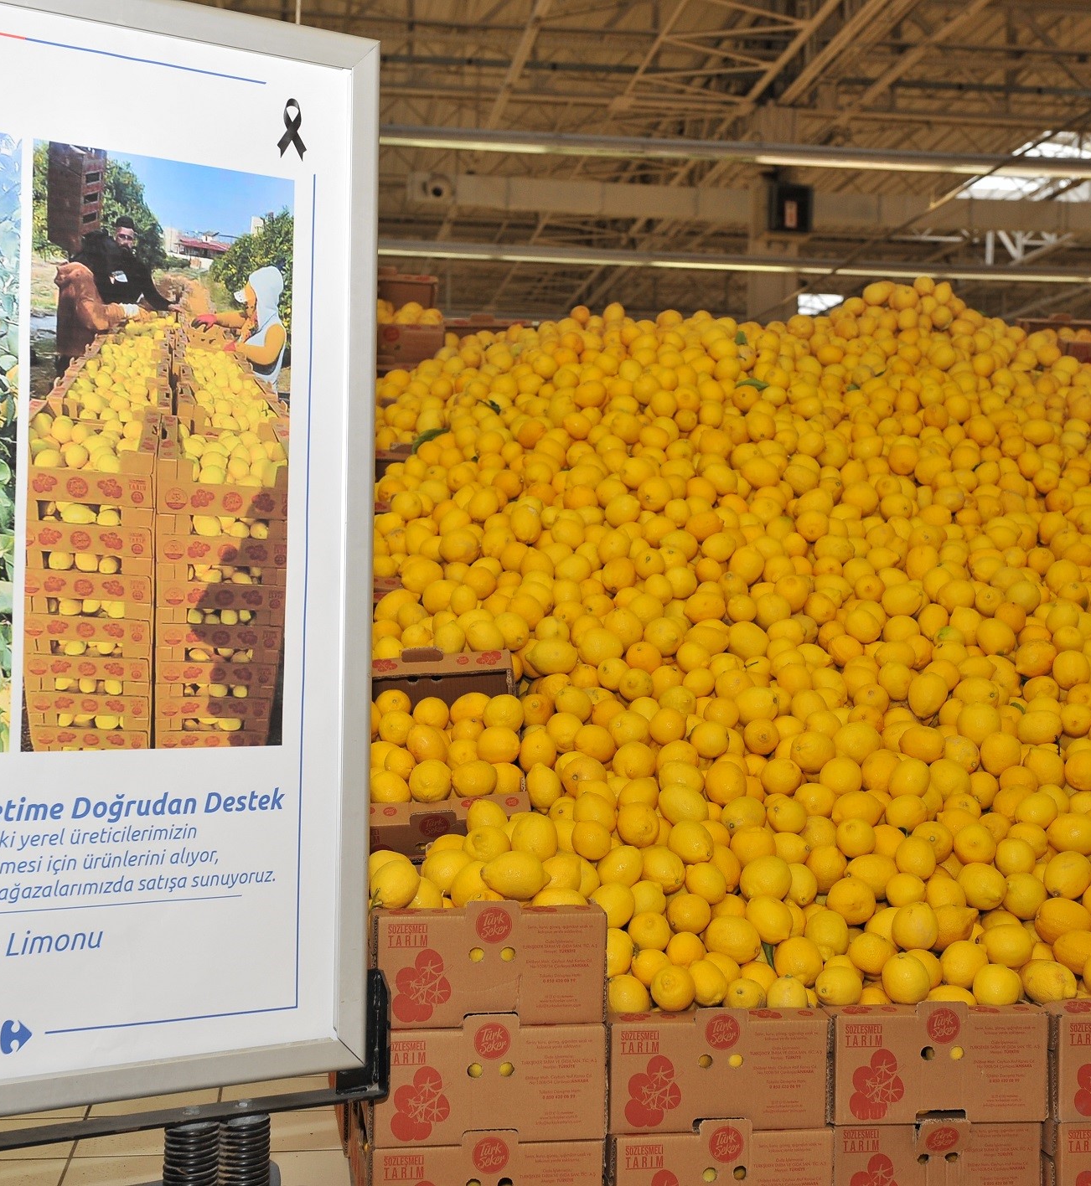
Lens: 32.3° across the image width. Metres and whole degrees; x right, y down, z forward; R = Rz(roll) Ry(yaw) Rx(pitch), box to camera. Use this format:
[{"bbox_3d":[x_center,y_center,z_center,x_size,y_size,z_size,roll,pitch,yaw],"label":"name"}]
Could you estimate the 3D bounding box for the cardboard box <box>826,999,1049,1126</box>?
[{"bbox_3d":[0.521,0.647,2.782,0.300,0.160,0.400,0,1,-7],"label":"cardboard box"}]

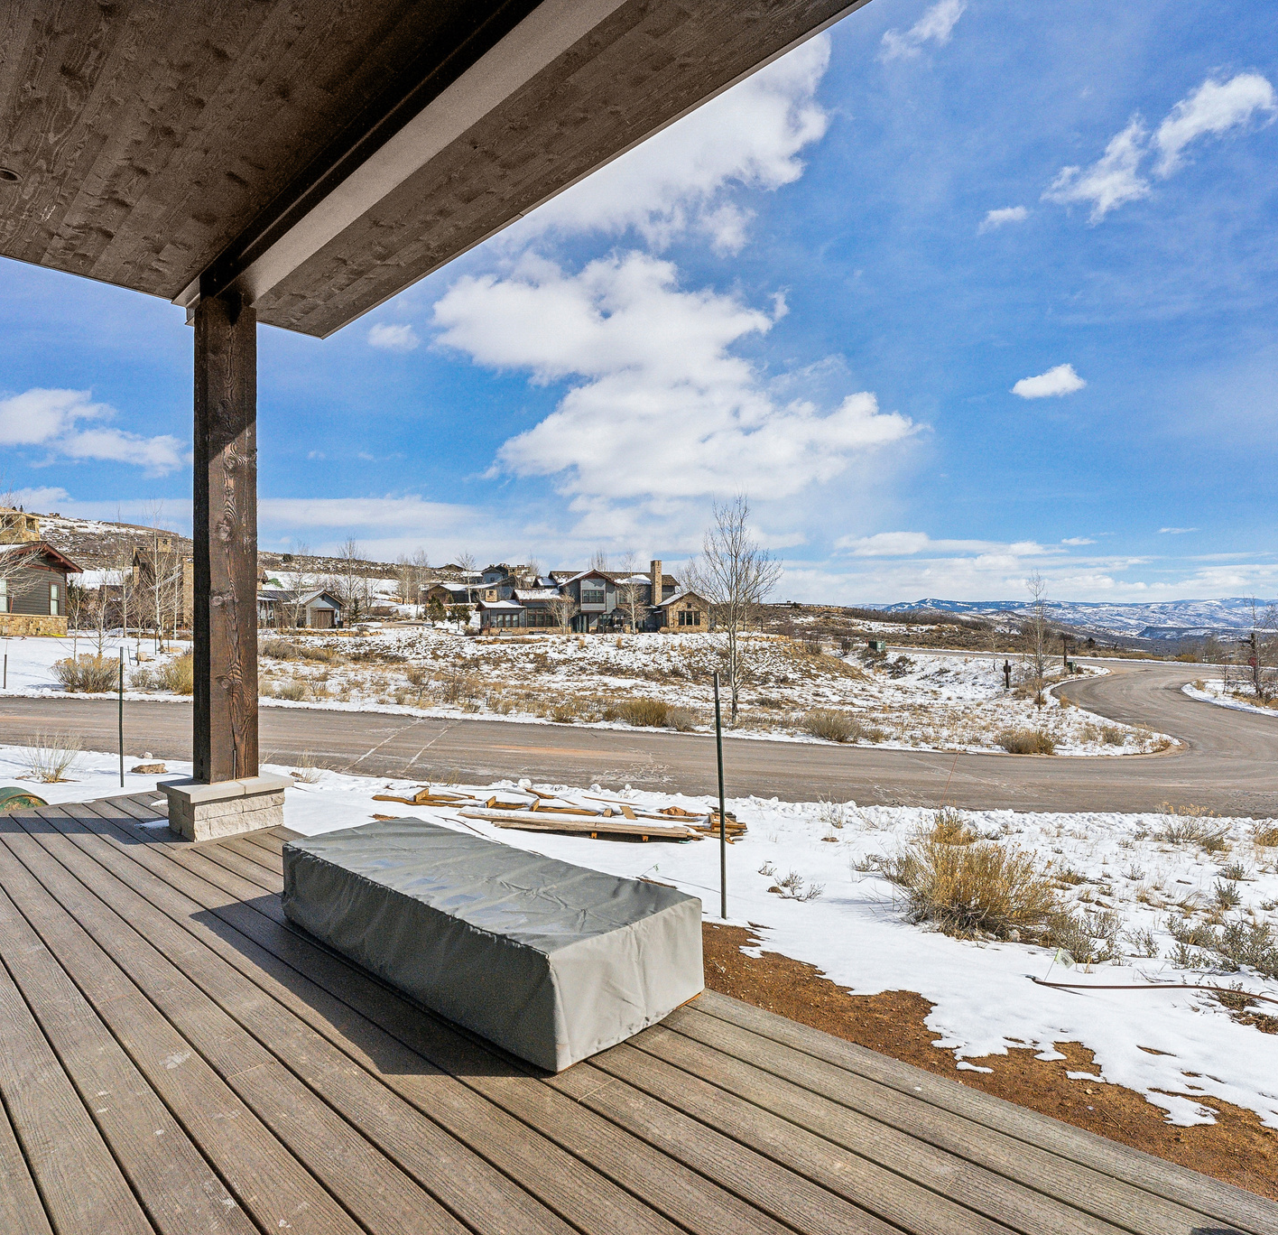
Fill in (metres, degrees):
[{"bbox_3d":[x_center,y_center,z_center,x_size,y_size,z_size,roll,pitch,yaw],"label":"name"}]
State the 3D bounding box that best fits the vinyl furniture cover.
[{"bbox_3d":[-0.675,1.135,3.000,1.840,0.315,0.660,-2,-2,43],"label":"vinyl furniture cover"}]

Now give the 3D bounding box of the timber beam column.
[{"bbox_3d":[-2.710,-0.375,5.070,0.580,3.500,0.580,0,0,43],"label":"timber beam column"}]

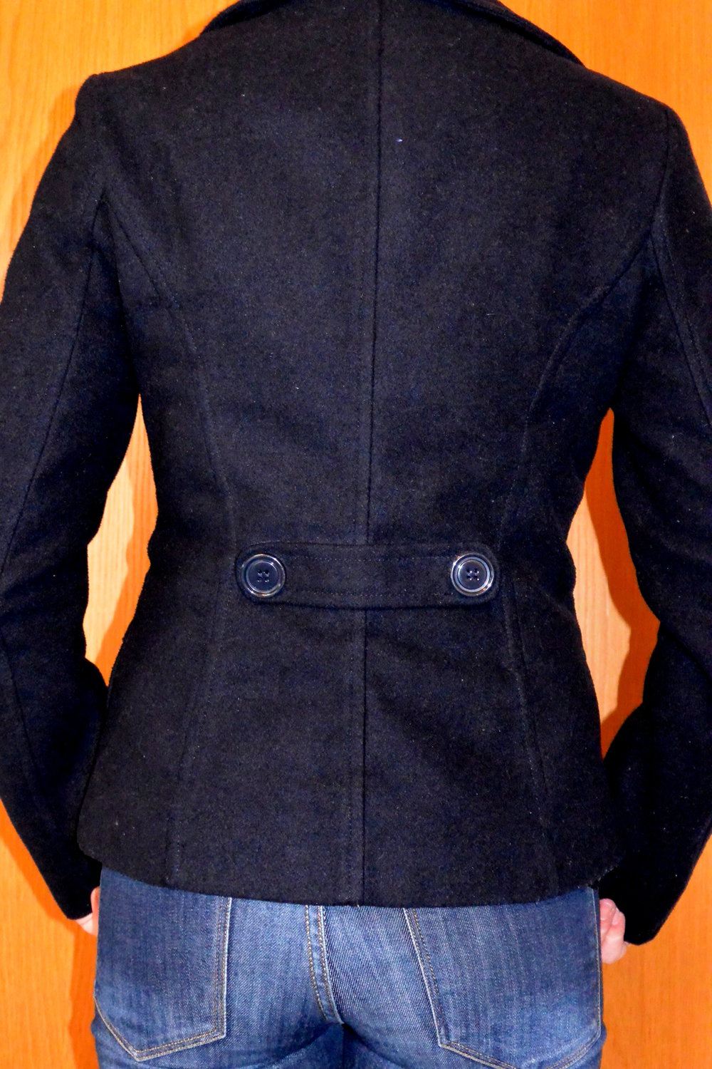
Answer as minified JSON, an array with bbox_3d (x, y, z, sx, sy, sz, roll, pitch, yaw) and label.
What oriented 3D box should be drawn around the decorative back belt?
[{"bbox_3d":[0.008,0.028,1.000,0.182,0.044,0.024,0,2,0],"label":"decorative back belt"}]

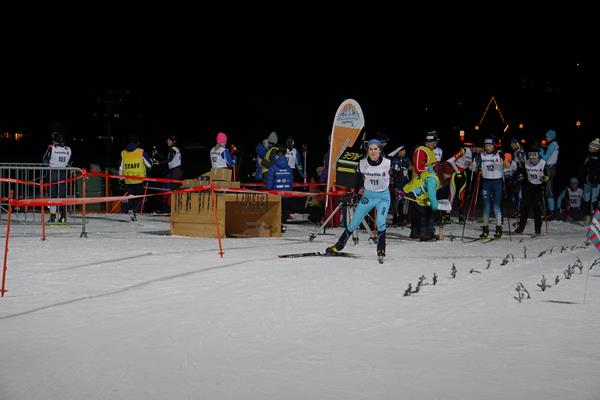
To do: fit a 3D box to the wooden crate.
[{"bbox_3d":[-1.211,0.220,30.740,1.230,0.730,1.330,-1,2,-42],"label":"wooden crate"}]

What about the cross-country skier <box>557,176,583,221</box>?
[{"bbox_3d":[5.371,-0.036,37.188,0.520,0.900,0.700,0,2,7],"label":"cross-country skier"}]

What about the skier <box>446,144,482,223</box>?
[{"bbox_3d":[3.023,-0.303,34.300,0.640,1.450,0.550,0,2,-6],"label":"skier"}]

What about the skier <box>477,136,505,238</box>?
[{"bbox_3d":[3.016,-0.181,29.400,0.480,1.570,0.420,0,2,9],"label":"skier"}]

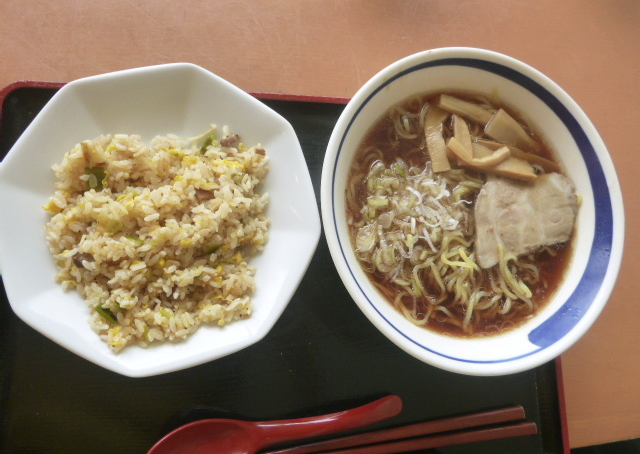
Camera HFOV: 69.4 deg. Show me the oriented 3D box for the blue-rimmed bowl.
[{"bbox_3d":[0.093,-0.009,0.325,0.206,0.081,0.206,2,81,-12],"label":"blue-rimmed bowl"}]

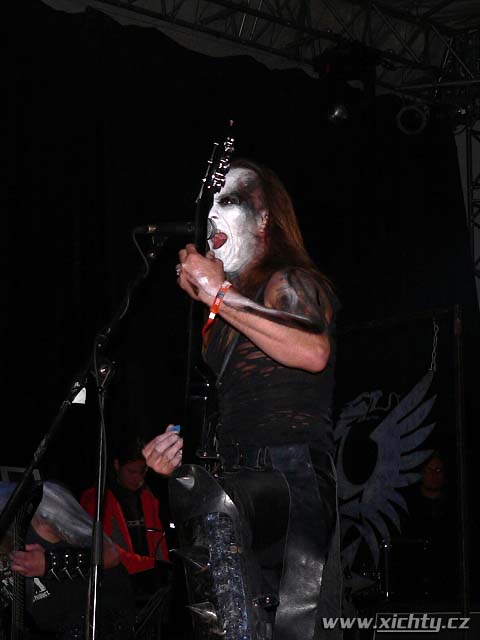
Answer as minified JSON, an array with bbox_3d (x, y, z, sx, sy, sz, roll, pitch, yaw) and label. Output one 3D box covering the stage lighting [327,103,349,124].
[{"bbox_3d":[0.860,-1.801,8.301,0.220,0.220,0.270,-3,20,16],"label":"stage lighting"}]

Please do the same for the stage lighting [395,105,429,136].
[{"bbox_3d":[1.388,-1.615,7.714,0.260,0.260,0.300,-1,14,12],"label":"stage lighting"}]

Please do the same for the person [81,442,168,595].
[{"bbox_3d":[-0.625,1.404,4.886,0.540,1.600,0.420,9,-17,-25],"label":"person"}]

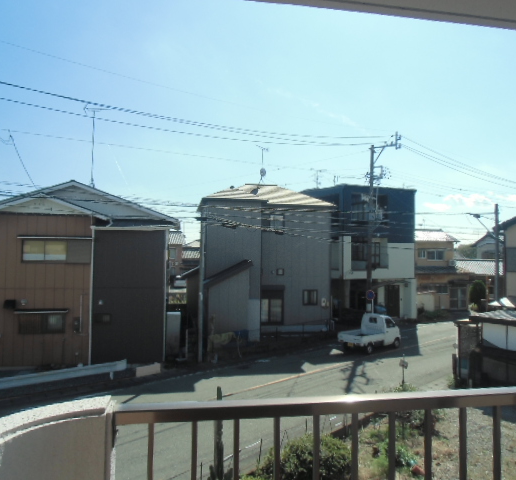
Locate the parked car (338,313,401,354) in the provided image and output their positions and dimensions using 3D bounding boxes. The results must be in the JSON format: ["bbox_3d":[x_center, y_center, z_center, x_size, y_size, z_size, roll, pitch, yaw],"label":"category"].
[{"bbox_3d":[5.858,4.766,22.964,3.395,1.780,1.475,3,-3,-40],"label":"parked car"}]

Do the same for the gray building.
[{"bbox_3d":[0.195,1.135,28.519,8.600,9.400,7.600,1,-3,-14],"label":"gray building"}]

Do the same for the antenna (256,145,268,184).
[{"bbox_3d":[0.313,-4.879,28.942,0.600,2.600,1.250,-1,-3,35],"label":"antenna"}]

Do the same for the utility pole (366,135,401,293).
[{"bbox_3d":[7.355,-0.270,26.669,0.750,12.200,2.100,3,-3,-40],"label":"utility pole"}]

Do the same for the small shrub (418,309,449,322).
[{"bbox_3d":[13.301,5.770,33.935,2.600,0.900,1.100,2,-3,-25],"label":"small shrub"}]

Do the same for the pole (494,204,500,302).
[{"bbox_3d":[11.251,1.969,20.739,0.220,7.290,0.220,3,-3,-40],"label":"pole"}]

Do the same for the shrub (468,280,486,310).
[{"bbox_3d":[20.359,5.161,41.123,1.650,2.750,1.650,1,-3,-16],"label":"shrub"}]

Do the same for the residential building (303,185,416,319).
[{"bbox_3d":[7.718,1.207,37.418,6.720,10.000,8.500,2,-3,-22],"label":"residential building"}]

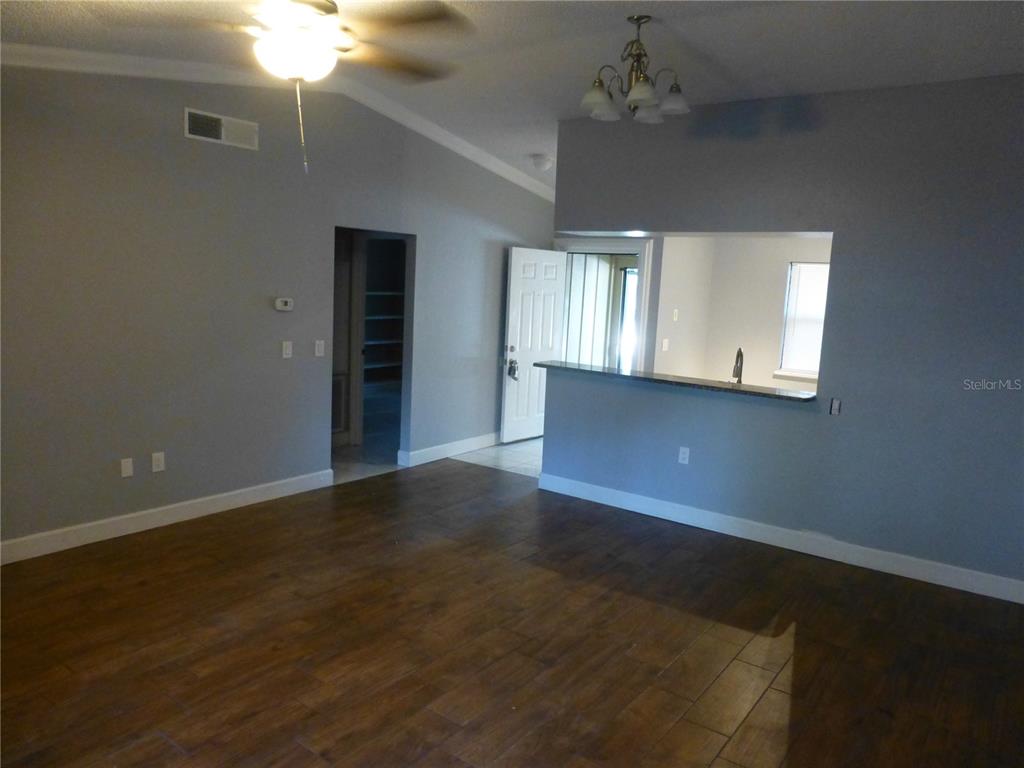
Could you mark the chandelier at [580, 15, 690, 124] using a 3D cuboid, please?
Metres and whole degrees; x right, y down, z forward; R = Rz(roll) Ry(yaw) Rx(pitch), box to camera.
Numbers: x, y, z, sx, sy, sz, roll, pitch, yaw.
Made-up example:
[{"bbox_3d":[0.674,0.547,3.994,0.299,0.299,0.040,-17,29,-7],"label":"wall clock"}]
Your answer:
[{"bbox_3d":[0.682,-1.736,3.888,0.605,0.501,0.605,3,8,0],"label":"chandelier"}]

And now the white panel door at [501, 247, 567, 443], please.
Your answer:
[{"bbox_3d":[0.255,-0.423,7.825,0.050,2.053,0.913,9,10,40],"label":"white panel door"}]

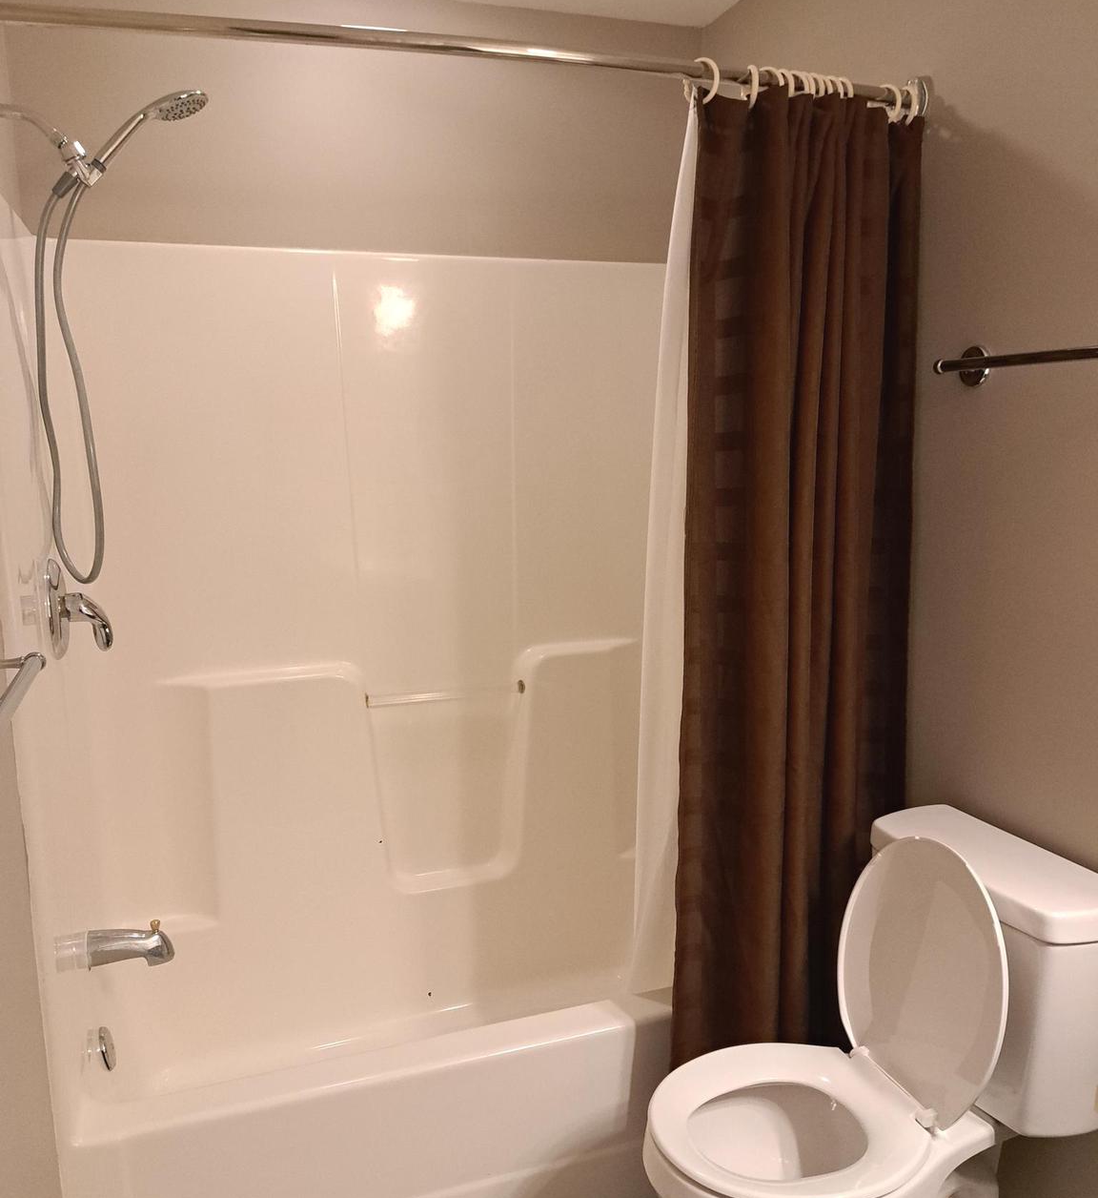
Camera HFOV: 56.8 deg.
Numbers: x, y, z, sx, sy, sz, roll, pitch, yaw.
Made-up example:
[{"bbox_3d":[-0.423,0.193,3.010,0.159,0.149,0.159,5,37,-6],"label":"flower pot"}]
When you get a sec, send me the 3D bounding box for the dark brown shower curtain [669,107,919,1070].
[{"bbox_3d":[0.452,0.082,1.828,0.460,1.820,0.130,-5,11,-18],"label":"dark brown shower curtain"}]

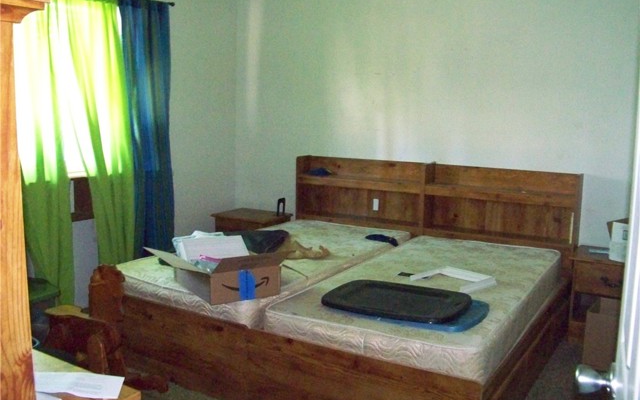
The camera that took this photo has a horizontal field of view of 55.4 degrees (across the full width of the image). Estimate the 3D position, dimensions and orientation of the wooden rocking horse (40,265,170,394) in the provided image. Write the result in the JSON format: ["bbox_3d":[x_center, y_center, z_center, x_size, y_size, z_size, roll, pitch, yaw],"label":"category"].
[{"bbox_3d":[-1.111,0.607,2.926,0.820,0.630,0.280,5,10,29],"label":"wooden rocking horse"}]

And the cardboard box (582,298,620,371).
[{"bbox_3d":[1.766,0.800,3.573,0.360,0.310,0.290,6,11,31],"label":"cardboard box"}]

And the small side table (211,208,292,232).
[{"bbox_3d":[-0.567,0.393,5.161,0.560,0.530,0.430,6,11,31],"label":"small side table"}]

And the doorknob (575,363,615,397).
[{"bbox_3d":[0.509,0.333,1.130,0.072,0.063,0.063,4,10,18],"label":"doorknob"}]

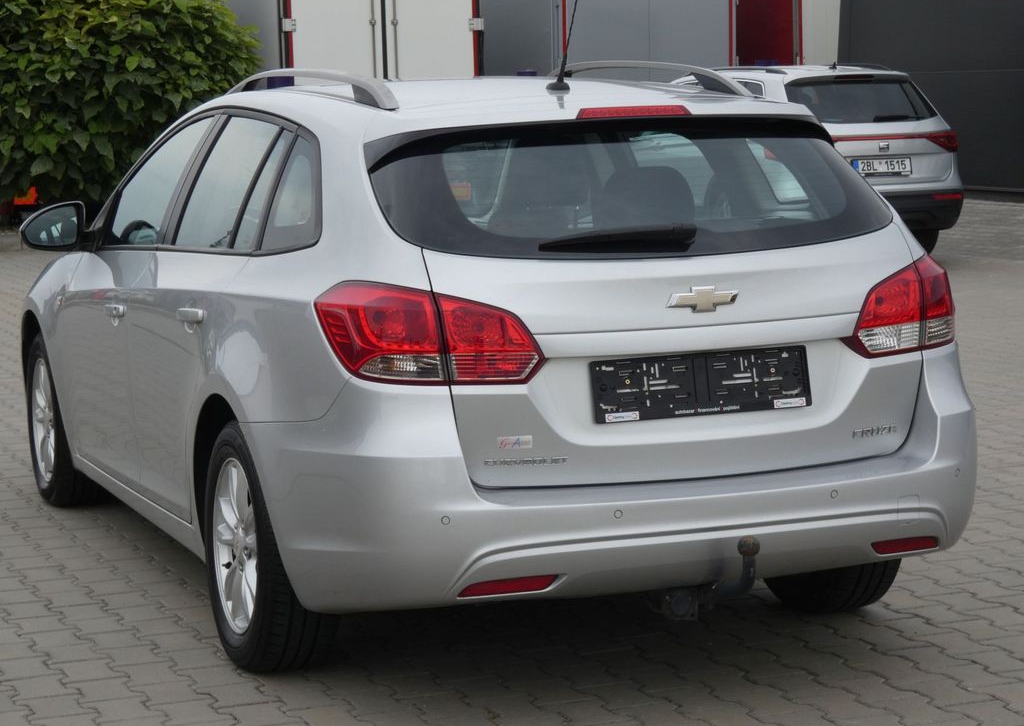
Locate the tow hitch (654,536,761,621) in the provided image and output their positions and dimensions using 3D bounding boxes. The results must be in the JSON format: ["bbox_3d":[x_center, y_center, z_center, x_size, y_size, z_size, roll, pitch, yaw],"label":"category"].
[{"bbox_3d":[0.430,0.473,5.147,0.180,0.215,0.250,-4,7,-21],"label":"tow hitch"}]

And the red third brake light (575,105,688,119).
[{"bbox_3d":[0.282,-0.590,5.499,0.295,0.030,0.035,-4,-8,-21],"label":"red third brake light"}]

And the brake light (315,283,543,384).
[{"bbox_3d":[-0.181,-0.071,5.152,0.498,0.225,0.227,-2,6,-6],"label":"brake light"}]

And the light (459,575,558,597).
[{"bbox_3d":[-0.013,0.485,5.068,0.220,0.040,0.030,-2,6,-8],"label":"light"}]

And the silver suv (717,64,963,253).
[{"bbox_3d":[2.087,-1.775,20.527,1.870,1.665,4.735,-4,7,-21],"label":"silver suv"}]

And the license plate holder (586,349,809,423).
[{"bbox_3d":[0.429,0.049,5.228,0.530,0.135,0.020,-4,-1,-21],"label":"license plate holder"}]

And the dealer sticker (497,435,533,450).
[{"bbox_3d":[0.006,0.173,5.055,0.082,0.026,0.003,-2,0,-9],"label":"dealer sticker"}]

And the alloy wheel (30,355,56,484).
[{"bbox_3d":[-1.589,0.201,8.361,0.190,0.440,0.440,-4,7,-21],"label":"alloy wheel"}]

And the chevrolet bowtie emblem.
[{"bbox_3d":[0.426,-0.142,5.206,0.178,0.059,0.018,-4,-7,-21],"label":"chevrolet bowtie emblem"}]

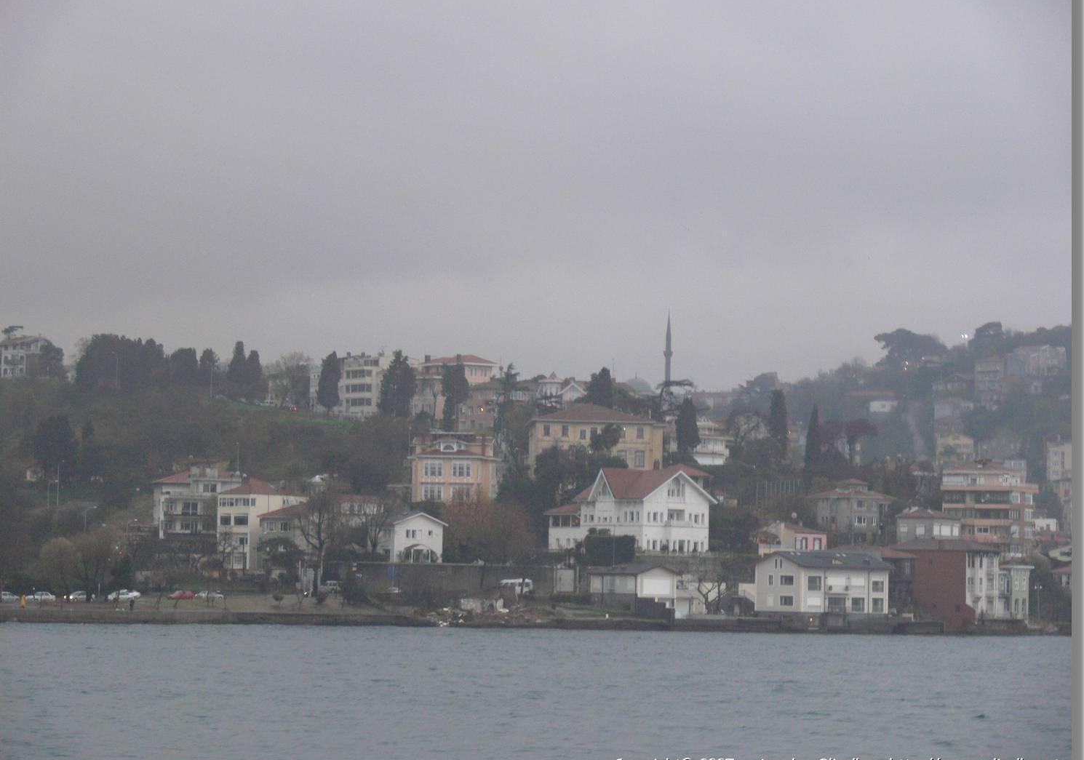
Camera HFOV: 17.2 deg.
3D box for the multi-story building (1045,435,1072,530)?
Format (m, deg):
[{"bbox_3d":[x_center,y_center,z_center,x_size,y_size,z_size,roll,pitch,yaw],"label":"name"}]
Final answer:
[{"bbox_3d":[130.909,25.638,890.000,11.000,22.500,11.000,0,-3,14],"label":"multi-story building"}]

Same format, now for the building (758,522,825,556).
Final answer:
[{"bbox_3d":[38.890,25.330,558.070,7.090,6.300,8.340,4,-5,-41],"label":"building"}]

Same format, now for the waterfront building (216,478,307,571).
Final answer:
[{"bbox_3d":[-42.770,22.400,545.870,8.760,14.190,10.310,-2,-5,44],"label":"waterfront building"}]

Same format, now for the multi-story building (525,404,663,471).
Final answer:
[{"bbox_3d":[9.860,10.790,648.000,23.500,13.000,17.000,1,-3,-3],"label":"multi-story building"}]

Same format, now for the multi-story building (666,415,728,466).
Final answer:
[{"bbox_3d":[30.462,12.066,695.000,9.500,10.000,9.000,4,-4,-37],"label":"multi-story building"}]

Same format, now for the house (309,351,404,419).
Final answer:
[{"bbox_3d":[-38.390,1.290,741.000,15.900,12.720,11.780,-2,-5,44],"label":"house"}]

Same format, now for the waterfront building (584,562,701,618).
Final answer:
[{"bbox_3d":[15.808,32.974,558.000,12.500,8.300,13.500,3,-4,-27],"label":"waterfront building"}]

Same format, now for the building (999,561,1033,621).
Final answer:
[{"bbox_3d":[75.009,33.624,569.000,5.300,9.200,6.500,2,-4,-19],"label":"building"}]

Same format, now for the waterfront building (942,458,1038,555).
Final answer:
[{"bbox_3d":[77.342,22.371,618.000,13.500,16.800,13.000,0,-4,20],"label":"waterfront building"}]

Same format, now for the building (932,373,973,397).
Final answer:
[{"bbox_3d":[110.820,1.700,963.650,8.650,6.440,7.210,3,-4,-23],"label":"building"}]

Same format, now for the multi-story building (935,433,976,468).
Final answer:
[{"bbox_3d":[92.490,15.990,800.000,9.000,8.500,9.000,1,-3,2],"label":"multi-story building"}]

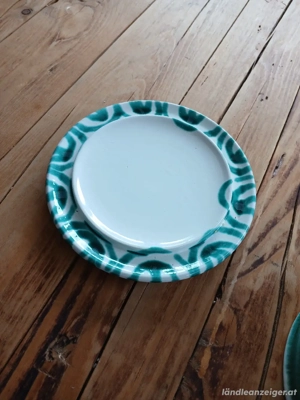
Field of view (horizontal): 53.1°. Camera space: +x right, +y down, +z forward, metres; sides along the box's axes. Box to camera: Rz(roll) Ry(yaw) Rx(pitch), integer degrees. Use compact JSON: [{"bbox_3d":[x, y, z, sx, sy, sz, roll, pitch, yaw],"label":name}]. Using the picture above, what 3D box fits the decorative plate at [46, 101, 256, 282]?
[{"bbox_3d":[0.005,-0.029,0.418,0.285,0.028,0.285,2,62,-4],"label":"decorative plate"}]

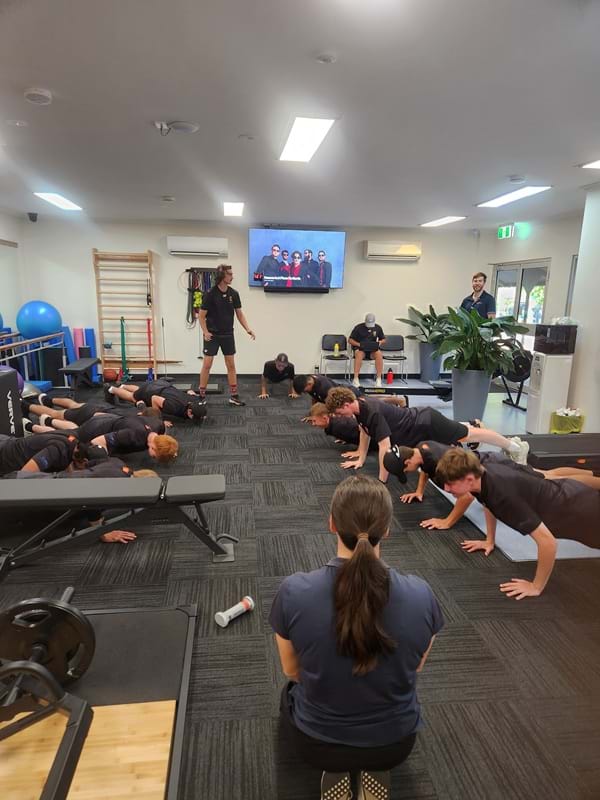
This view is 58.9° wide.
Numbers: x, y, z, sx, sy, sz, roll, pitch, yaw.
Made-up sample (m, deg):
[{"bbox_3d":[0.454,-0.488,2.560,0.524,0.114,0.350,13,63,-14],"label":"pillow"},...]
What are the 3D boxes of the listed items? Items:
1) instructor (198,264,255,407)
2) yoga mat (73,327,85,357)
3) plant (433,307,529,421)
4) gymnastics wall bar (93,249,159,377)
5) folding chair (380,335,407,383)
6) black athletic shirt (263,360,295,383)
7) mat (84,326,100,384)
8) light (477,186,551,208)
[{"bbox_3d":[-1.001,-0.889,7.374,0.680,1.900,0.420,-6,13,-32],"label":"instructor"},{"bbox_3d":[-3.679,-0.749,8.951,0.155,0.910,0.155,-9,-4,-5],"label":"yoga mat"},{"bbox_3d":[2.245,-0.443,6.663,1.130,1.420,1.100,-1,11,-7],"label":"plant"},{"bbox_3d":[-2.945,-1.412,9.034,0.960,2.190,0.170,0,12,-7],"label":"gymnastics wall bar"},{"bbox_3d":[1.630,-0.719,9.468,0.480,0.810,0.500,0,12,-7],"label":"folding chair"},{"bbox_3d":[-0.348,-0.453,8.247,0.460,0.320,0.660,-1,0,-7],"label":"black athletic shirt"},{"bbox_3d":[-3.494,-0.750,8.973,0.155,0.910,0.155,-8,-4,-5],"label":"mat"},{"bbox_3d":[2.481,-2.388,6.257,0.290,0.050,1.200,-1,11,-7],"label":"light"}]

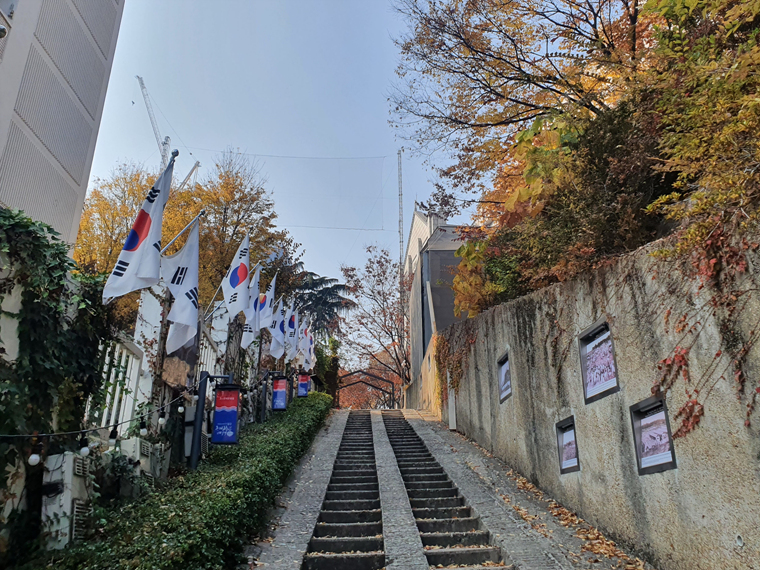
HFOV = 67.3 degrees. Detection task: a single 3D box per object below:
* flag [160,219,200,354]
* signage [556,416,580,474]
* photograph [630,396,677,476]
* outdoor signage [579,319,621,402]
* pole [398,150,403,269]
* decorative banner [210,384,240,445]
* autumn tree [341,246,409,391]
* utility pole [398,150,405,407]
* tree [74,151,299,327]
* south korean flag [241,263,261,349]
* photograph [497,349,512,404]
[{"bbox_3d":[-2.196,-0.011,6.313,0.420,1.514,0.180,18,-27,-37],"label":"flag"},{"bbox_3d":[2.087,1.774,6.282,0.080,0.554,0.602,1,-22,-1],"label":"signage"},{"bbox_3d":[2.136,1.180,4.439,0.080,0.530,0.580,1,-22,-1],"label":"photograph"},{"bbox_3d":[2.117,0.743,5.511,0.080,0.696,0.761,1,-22,-1],"label":"outdoor signage"},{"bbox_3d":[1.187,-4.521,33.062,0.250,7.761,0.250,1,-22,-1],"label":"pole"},{"bbox_3d":[-1.814,1.520,6.702,0.330,0.683,0.130,1,-22,-1],"label":"decorative banner"},{"bbox_3d":[-0.213,1.774,27.075,3.300,7.737,3.300,1,-22,-1],"label":"autumn tree"},{"bbox_3d":[1.253,-1.046,33.266,0.270,16.125,0.270,1,-22,-1],"label":"utility pole"},{"bbox_3d":[-5.463,-0.600,16.114,5.200,7.023,4.800,1,-22,-1],"label":"tree"},{"bbox_3d":[-2.225,0.366,9.808,0.420,1.466,0.180,18,-27,-37],"label":"south korean flag"},{"bbox_3d":[2.027,1.500,9.164,0.080,0.687,0.789,1,-22,-1],"label":"photograph"}]

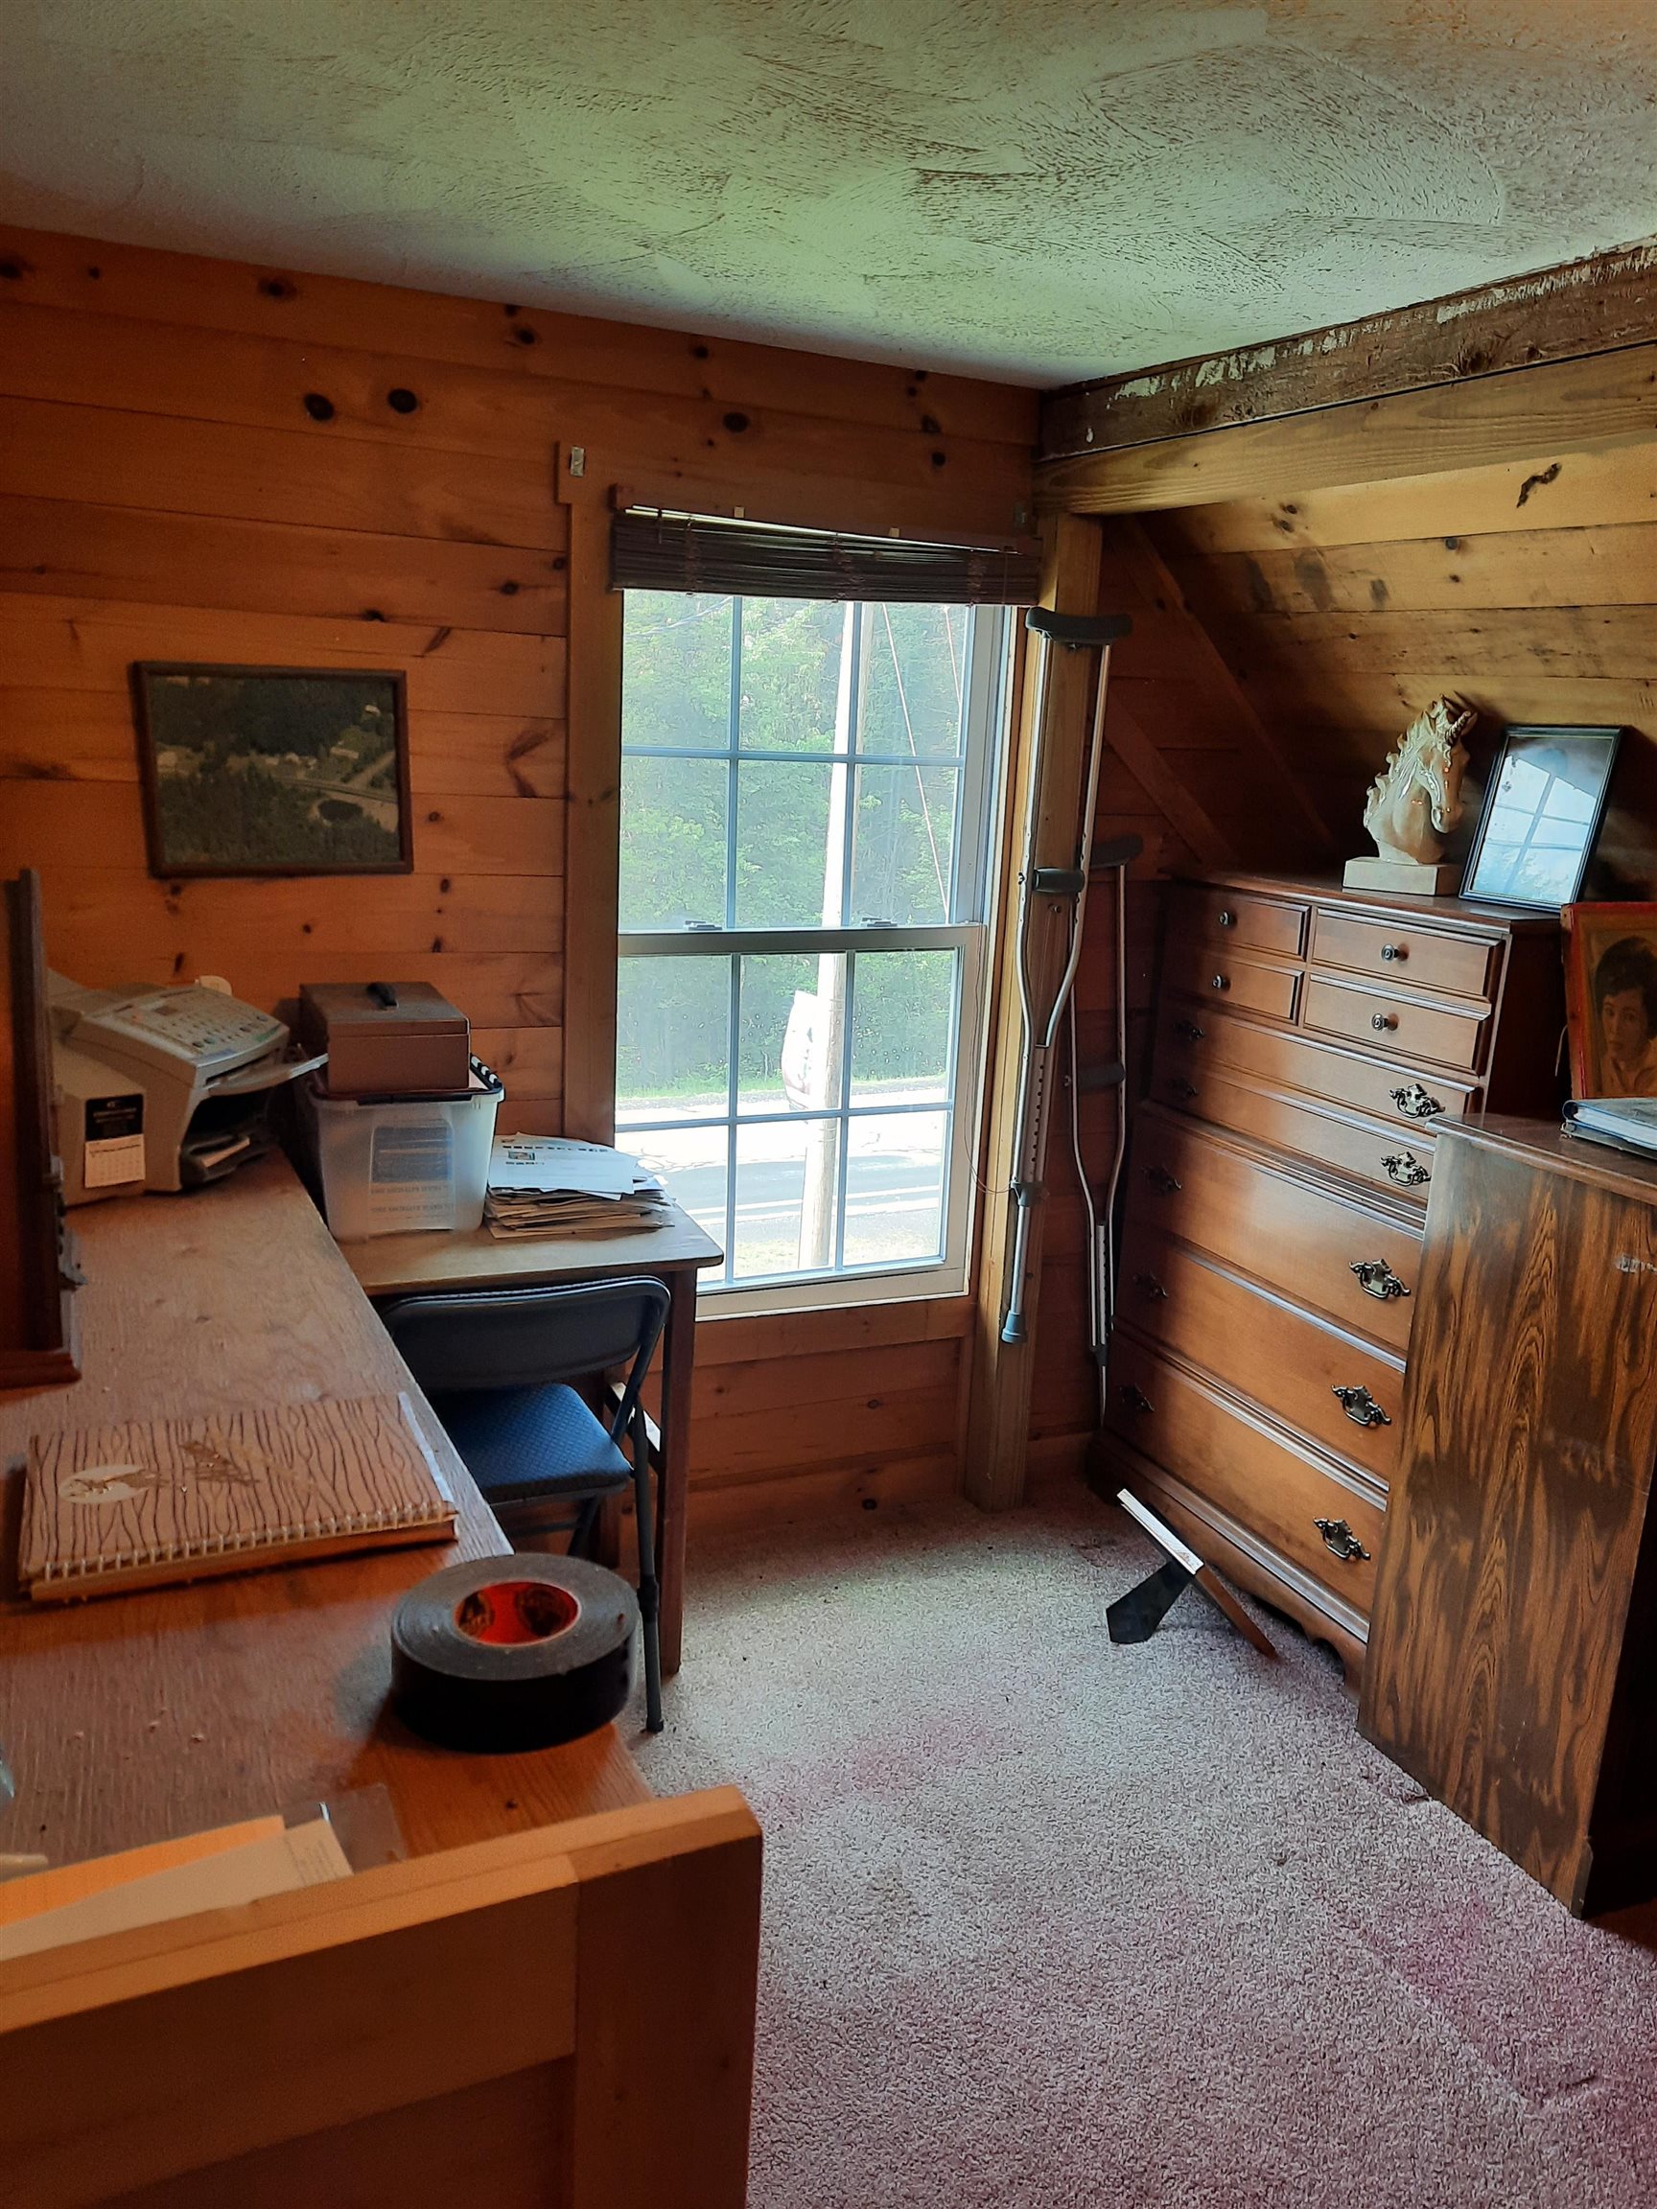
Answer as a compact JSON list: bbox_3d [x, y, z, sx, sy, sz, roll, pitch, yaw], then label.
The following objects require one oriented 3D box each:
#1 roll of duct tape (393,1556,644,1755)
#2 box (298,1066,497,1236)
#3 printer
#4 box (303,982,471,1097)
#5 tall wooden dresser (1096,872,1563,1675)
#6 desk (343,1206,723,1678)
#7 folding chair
[{"bbox_3d":[-0.198,0.346,1.016,0.152,0.048,0.152,3,13,-1],"label":"roll of duct tape"},{"bbox_3d":[-0.725,0.065,2.682,0.295,0.248,0.310,-3,14,-25],"label":"box"},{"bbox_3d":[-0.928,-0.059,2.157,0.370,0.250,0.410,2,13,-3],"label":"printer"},{"bbox_3d":[-0.729,-0.113,2.640,0.220,0.130,0.290,-3,14,-25],"label":"box"},{"bbox_3d":[1.012,0.269,3.057,0.480,1.328,0.865,-3,14,-25],"label":"tall wooden dresser"},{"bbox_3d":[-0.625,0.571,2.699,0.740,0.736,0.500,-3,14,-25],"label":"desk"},{"bbox_3d":[-0.548,0.591,2.587,0.455,0.755,0.500,-3,14,-25],"label":"folding chair"}]

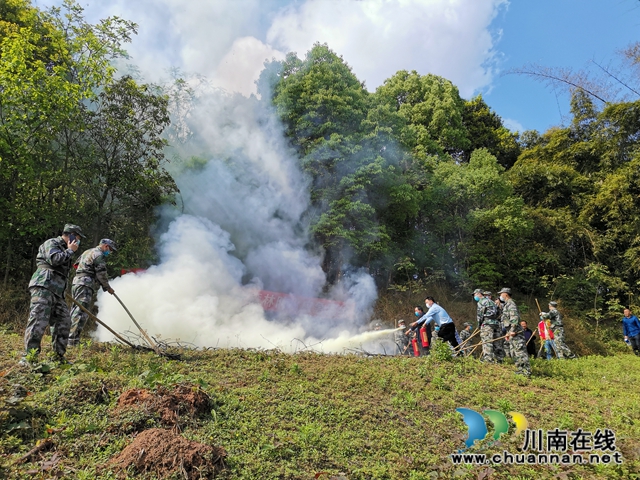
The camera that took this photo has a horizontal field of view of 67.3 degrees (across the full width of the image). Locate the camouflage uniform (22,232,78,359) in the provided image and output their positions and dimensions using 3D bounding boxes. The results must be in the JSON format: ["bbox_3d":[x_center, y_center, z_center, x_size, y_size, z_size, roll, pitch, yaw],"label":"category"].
[{"bbox_3d":[-3.268,0.688,5.850,0.520,1.520,0.550,0,0,-35],"label":"camouflage uniform"}]

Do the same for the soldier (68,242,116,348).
[{"bbox_3d":[-3.431,0.784,7.250,0.620,1.600,0.550,0,0,-33],"label":"soldier"}]

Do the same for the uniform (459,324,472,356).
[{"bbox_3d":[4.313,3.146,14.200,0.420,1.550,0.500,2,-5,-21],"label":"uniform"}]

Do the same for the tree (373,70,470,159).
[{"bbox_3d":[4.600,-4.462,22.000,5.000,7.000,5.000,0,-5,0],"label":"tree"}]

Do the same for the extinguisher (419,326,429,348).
[{"bbox_3d":[2.368,2.208,11.000,0.170,0.520,0.180,-7,-5,-17],"label":"extinguisher"}]

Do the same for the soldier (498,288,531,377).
[{"bbox_3d":[3.803,1.809,9.400,0.560,1.710,0.500,0,0,18],"label":"soldier"}]

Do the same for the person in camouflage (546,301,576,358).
[{"bbox_3d":[6.904,2.584,13.800,0.750,1.680,0.560,0,0,30],"label":"person in camouflage"}]

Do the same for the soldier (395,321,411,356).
[{"bbox_3d":[2.386,3.080,13.900,0.420,1.600,0.500,-4,-7,41],"label":"soldier"}]

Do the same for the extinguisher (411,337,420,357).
[{"bbox_3d":[2.364,2.624,11.900,0.160,0.520,0.180,-9,-5,-17],"label":"extinguisher"}]

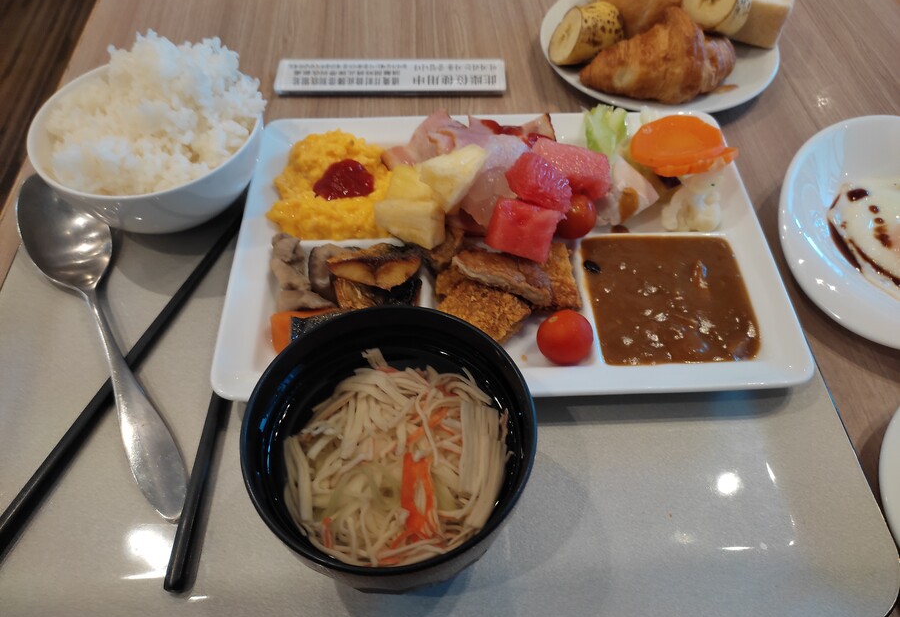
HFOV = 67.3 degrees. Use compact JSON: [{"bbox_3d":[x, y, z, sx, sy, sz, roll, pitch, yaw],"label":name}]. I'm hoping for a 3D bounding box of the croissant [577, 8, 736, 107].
[{"bbox_3d":[0.128,-0.155,0.418,0.096,0.050,0.062,-7,54,-5],"label":"croissant"}]

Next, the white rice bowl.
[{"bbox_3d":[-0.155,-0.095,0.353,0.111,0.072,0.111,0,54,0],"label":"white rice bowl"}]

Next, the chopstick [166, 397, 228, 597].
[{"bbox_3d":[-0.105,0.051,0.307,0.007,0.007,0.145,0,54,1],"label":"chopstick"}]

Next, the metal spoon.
[{"bbox_3d":[-0.172,0.005,0.329,0.055,0.024,0.227,-26,60,-18],"label":"metal spoon"}]

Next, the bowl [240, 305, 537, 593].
[{"bbox_3d":[-0.021,0.060,0.263,0.102,0.068,0.102,0,54,0],"label":"bowl"}]

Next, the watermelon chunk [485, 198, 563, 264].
[{"bbox_3d":[0.035,-0.037,0.326,0.030,0.024,0.023,15,55,11],"label":"watermelon chunk"}]

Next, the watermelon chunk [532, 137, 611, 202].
[{"bbox_3d":[0.063,-0.071,0.349,0.039,0.025,0.026,15,55,11],"label":"watermelon chunk"}]

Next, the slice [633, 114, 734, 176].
[{"bbox_3d":[0.127,-0.088,0.369,0.056,0.017,0.044,0,54,0],"label":"slice"}]

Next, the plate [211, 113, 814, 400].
[{"bbox_3d":[0.027,-0.032,0.359,0.271,0.022,0.190,-1,54,-1],"label":"plate"}]

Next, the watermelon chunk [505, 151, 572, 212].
[{"bbox_3d":[0.045,-0.063,0.341,0.032,0.023,0.023,29,59,20],"label":"watermelon chunk"}]

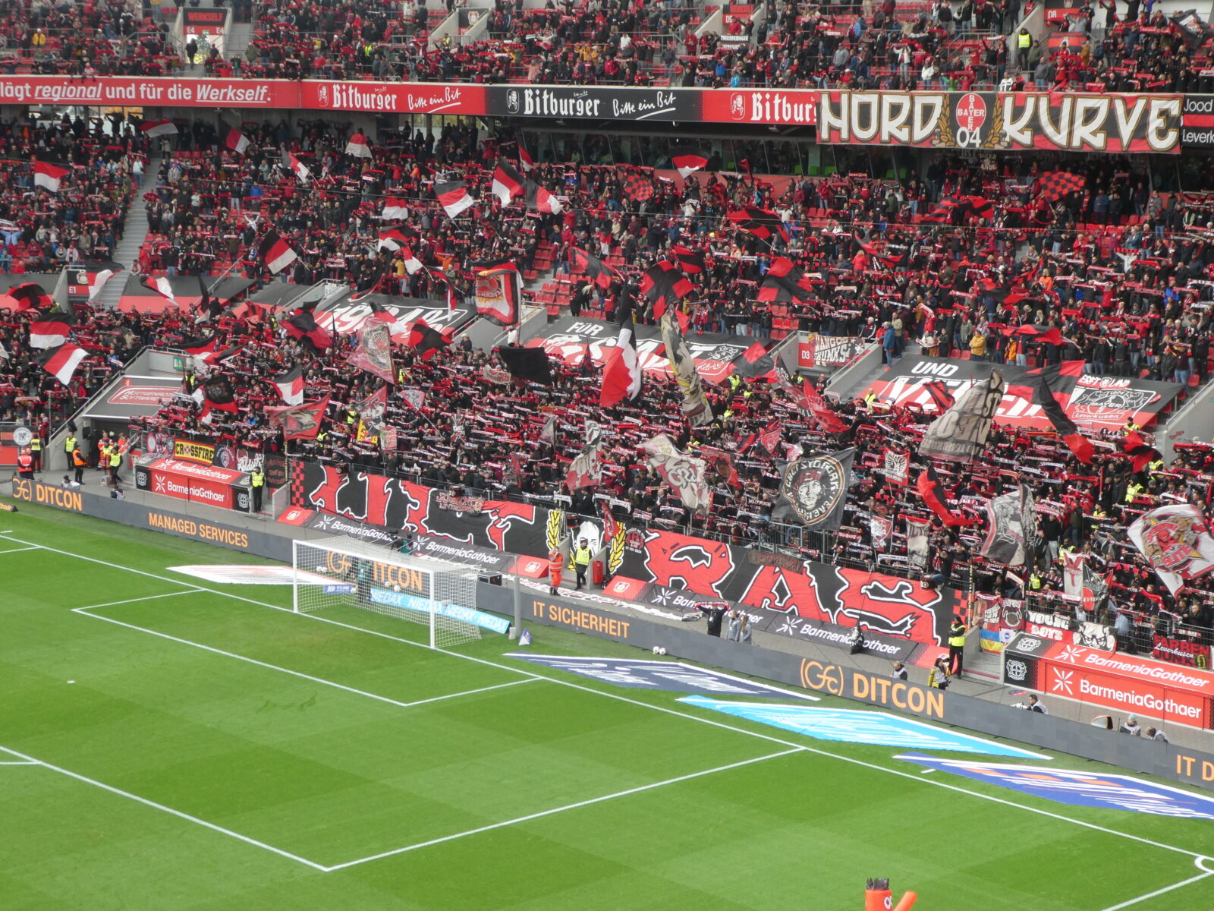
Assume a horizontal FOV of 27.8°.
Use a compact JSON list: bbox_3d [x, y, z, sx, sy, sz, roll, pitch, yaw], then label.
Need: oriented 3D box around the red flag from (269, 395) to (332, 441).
[{"bbox_3d":[-12.958,-1.577,103.357,2.550,1.950,0.450,-1,8,-7],"label":"red flag"}]

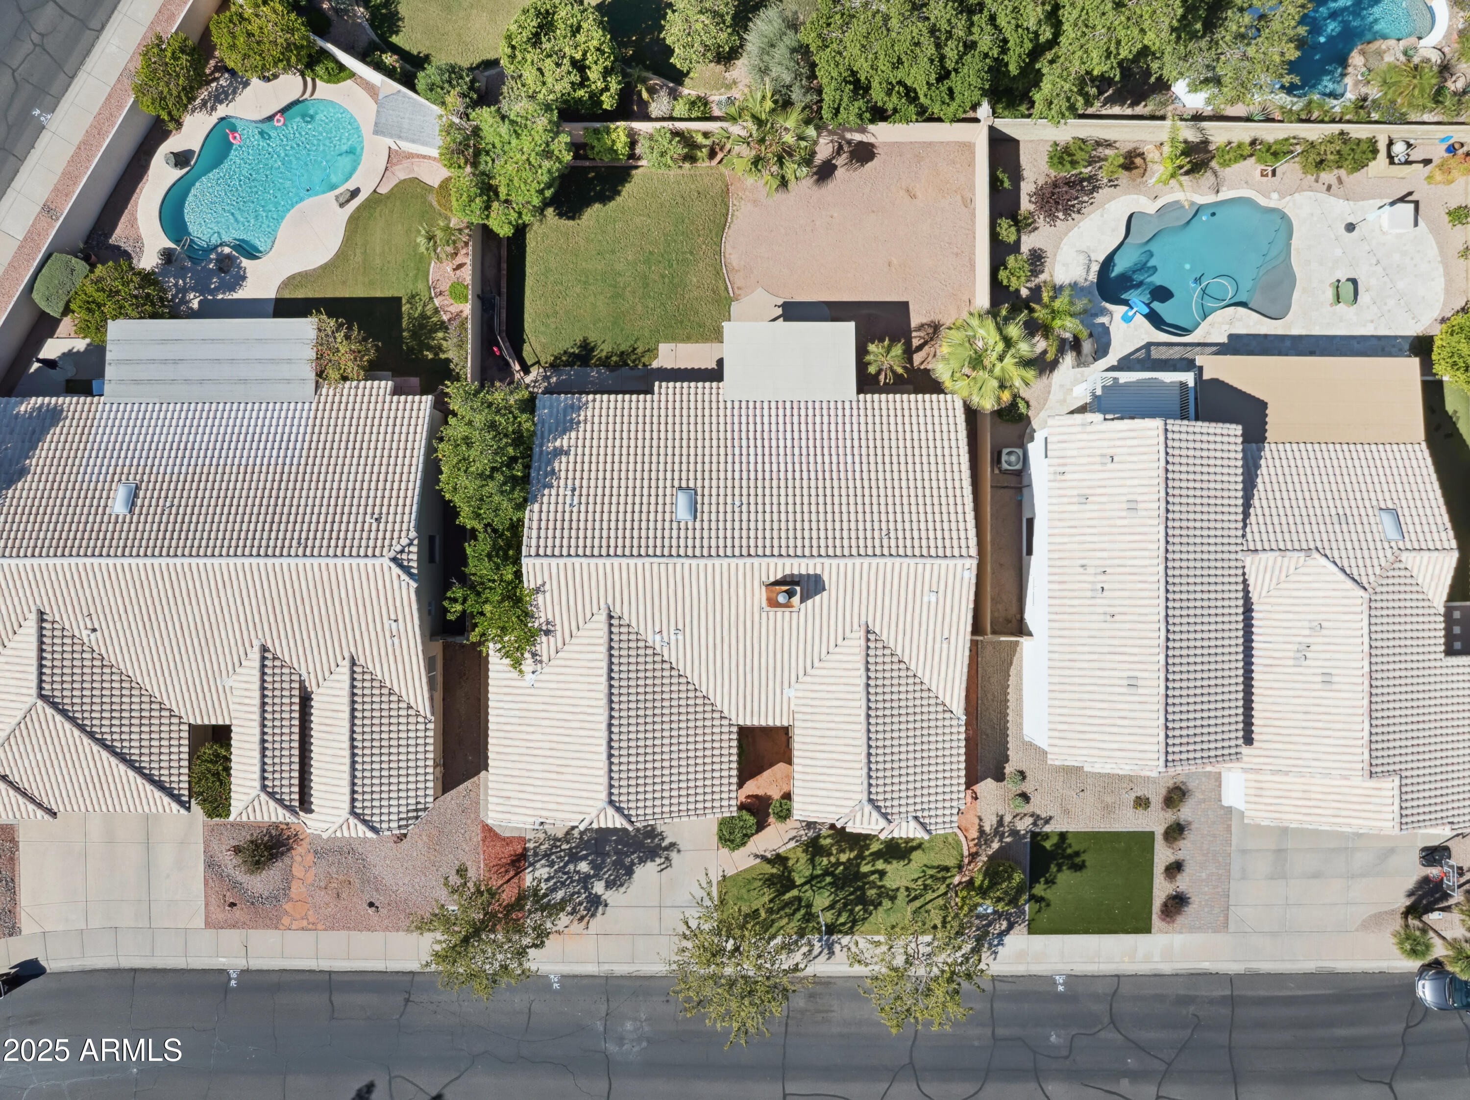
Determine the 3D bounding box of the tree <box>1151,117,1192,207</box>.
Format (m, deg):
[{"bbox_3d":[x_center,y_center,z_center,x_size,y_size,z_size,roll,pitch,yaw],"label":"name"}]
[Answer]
[{"bbox_3d":[18.150,-16.120,43.200,1.800,2.800,3.500,0,90,0],"label":"tree"}]

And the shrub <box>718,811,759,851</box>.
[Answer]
[{"bbox_3d":[0.134,11.951,43.350,1.736,1.300,1.723,0,90,0],"label":"shrub"}]

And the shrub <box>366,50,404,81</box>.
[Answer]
[{"bbox_3d":[-14.750,-20.400,43.250,1.600,1.450,1.200,0,90,0],"label":"shrub"}]

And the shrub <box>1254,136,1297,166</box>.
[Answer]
[{"bbox_3d":[23.390,-17.260,44.050,1.700,1.150,1.250,0,90,0],"label":"shrub"}]

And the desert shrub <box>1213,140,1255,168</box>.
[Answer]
[{"bbox_3d":[21.376,-16.960,43.625,1.632,0.750,1.170,0,90,0],"label":"desert shrub"}]

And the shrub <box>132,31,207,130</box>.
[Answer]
[{"bbox_3d":[-23.612,-19.628,42.600,2.709,2.800,3.977,0,90,0],"label":"shrub"}]

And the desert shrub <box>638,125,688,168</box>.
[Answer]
[{"bbox_3d":[-3.075,-17.111,43.300,2.196,1.400,1.773,0,90,0],"label":"desert shrub"}]

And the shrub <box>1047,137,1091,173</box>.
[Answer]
[{"bbox_3d":[14.400,-17.030,43.900,1.850,1.400,1.500,0,90,0],"label":"shrub"}]

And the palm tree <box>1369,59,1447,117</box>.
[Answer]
[{"bbox_3d":[28.000,-19.350,42.900,2.800,2.200,2.100,0,90,0],"label":"palm tree"}]

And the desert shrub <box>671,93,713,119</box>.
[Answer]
[{"bbox_3d":[-1.830,-18.850,43.500,1.720,1.000,1.150,0,90,0],"label":"desert shrub"}]

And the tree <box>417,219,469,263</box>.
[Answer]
[{"bbox_3d":[-12.460,-13.170,43.700,2.150,1.800,1.850,0,90,0],"label":"tree"}]

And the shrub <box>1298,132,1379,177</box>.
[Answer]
[{"bbox_3d":[25.900,-17.040,43.800,3.200,1.600,1.750,0,90,0],"label":"shrub"}]

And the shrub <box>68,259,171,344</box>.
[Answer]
[{"bbox_3d":[-25.600,-10.300,42.450,3.600,3.100,3.200,0,90,0],"label":"shrub"}]

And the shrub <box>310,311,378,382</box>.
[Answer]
[{"bbox_3d":[-15.950,-8.250,42.400,2.600,3.200,2.900,0,90,0],"label":"shrub"}]

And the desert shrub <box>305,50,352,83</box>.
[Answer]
[{"bbox_3d":[-17.393,-20.651,43.450,2.061,1.100,1.478,0,90,0],"label":"desert shrub"}]

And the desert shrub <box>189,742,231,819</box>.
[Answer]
[{"bbox_3d":[-21.859,9.717,43.000,2.040,2.000,3.269,0,90,0],"label":"desert shrub"}]

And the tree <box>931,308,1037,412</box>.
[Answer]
[{"bbox_3d":[9.720,-7.430,41.450,4.200,5.100,4.150,0,90,0],"label":"tree"}]

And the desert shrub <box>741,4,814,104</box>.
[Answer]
[{"bbox_3d":[1.862,-20.604,42.400,3.200,3.200,4.010,0,90,0],"label":"desert shrub"}]

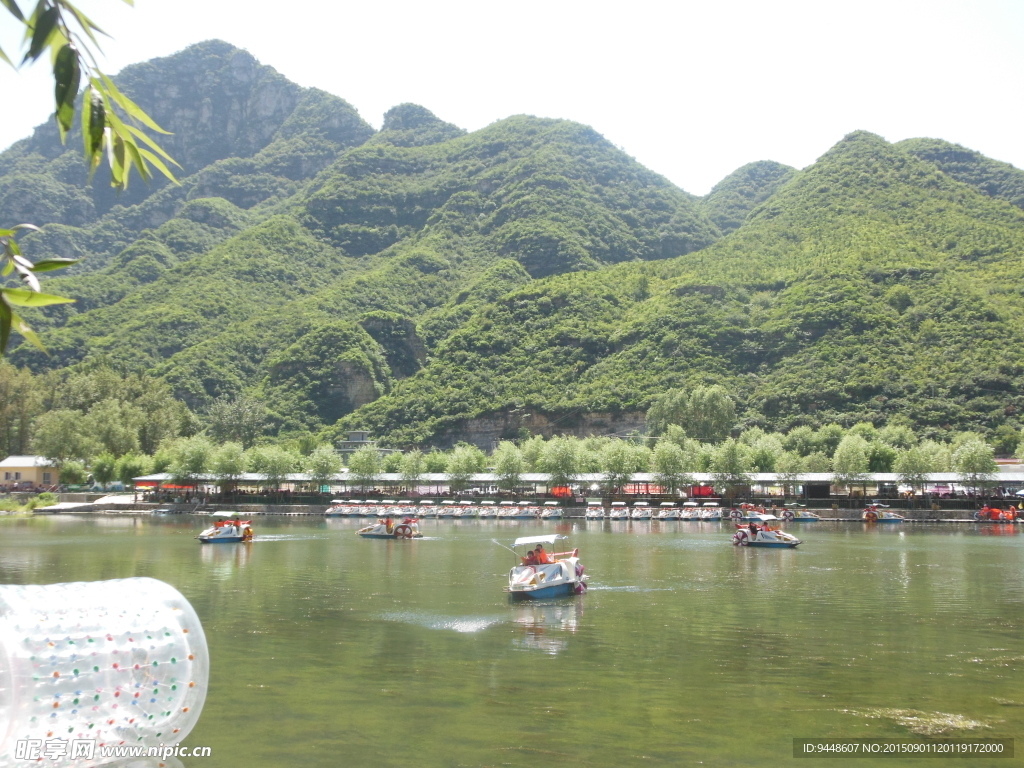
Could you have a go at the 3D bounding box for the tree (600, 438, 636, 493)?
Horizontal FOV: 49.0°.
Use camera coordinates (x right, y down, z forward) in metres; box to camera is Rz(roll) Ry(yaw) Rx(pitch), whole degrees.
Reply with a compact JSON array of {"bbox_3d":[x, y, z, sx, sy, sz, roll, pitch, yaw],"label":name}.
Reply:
[{"bbox_3d":[12.127,9.736,128.000,4.099,7.060,4.099,0,-5,0],"label":"tree"}]

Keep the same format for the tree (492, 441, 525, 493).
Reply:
[{"bbox_3d":[-0.382,9.538,122.645,3.500,6.740,3.500,0,-5,0],"label":"tree"}]

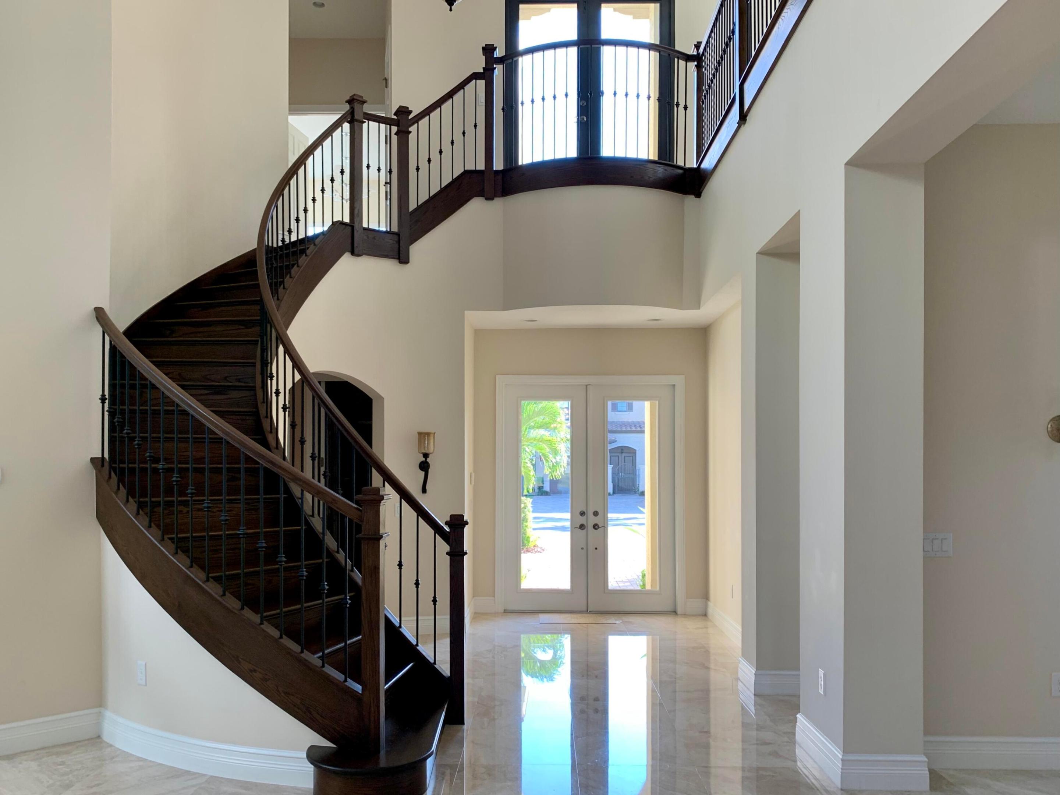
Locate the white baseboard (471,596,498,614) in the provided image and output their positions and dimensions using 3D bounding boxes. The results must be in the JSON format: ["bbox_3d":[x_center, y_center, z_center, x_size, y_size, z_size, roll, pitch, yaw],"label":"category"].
[{"bbox_3d":[-0.484,2.227,8.530,0.260,0.168,0.020,0,-3,2],"label":"white baseboard"}]

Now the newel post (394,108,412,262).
[{"bbox_3d":[-1.142,-1.908,7.150,0.140,1.430,0.140,-1,-3,12],"label":"newel post"}]

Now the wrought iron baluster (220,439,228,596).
[{"bbox_3d":[-1.562,0.612,4.070,0.038,0.800,0.038,0,-3,6],"label":"wrought iron baluster"}]

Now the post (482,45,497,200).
[{"bbox_3d":[-0.382,-2.594,7.500,0.135,1.460,0.135,0,-3,0],"label":"post"}]

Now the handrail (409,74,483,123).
[{"bbox_3d":[-0.781,-2.805,7.470,0.820,0.085,0.065,-36,0,-1],"label":"handrail"}]

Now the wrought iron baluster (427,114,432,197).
[{"bbox_3d":[-0.910,-2.187,7.200,0.030,0.760,0.030,0,-3,-10],"label":"wrought iron baluster"}]

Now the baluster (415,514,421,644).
[{"bbox_3d":[-0.693,1.123,4.920,0.030,0.810,0.030,0,-3,-10],"label":"baluster"}]

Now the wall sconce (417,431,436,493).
[{"bbox_3d":[-0.950,0.591,7.280,0.170,0.570,0.160,0,-3,0],"label":"wall sconce"}]

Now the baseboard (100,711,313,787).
[{"bbox_3d":[-1.779,1.834,4.177,1.662,0.170,0.154,-1,-3,27],"label":"baseboard"}]

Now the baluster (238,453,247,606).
[{"bbox_3d":[-1.453,0.669,4.020,0.038,0.800,0.038,0,-3,6],"label":"baluster"}]

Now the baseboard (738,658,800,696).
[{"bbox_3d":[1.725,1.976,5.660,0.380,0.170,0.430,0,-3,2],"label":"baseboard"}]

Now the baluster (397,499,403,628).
[{"bbox_3d":[-0.810,1.032,4.960,0.030,0.800,0.030,0,-3,-10],"label":"baluster"}]

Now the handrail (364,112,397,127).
[{"bbox_3d":[-1.380,-2.566,7.330,0.340,0.062,0.062,1,-3,-24],"label":"handrail"}]

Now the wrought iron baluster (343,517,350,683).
[{"bbox_3d":[-0.896,0.977,3.890,0.032,0.820,0.032,0,-3,-10],"label":"wrought iron baluster"}]

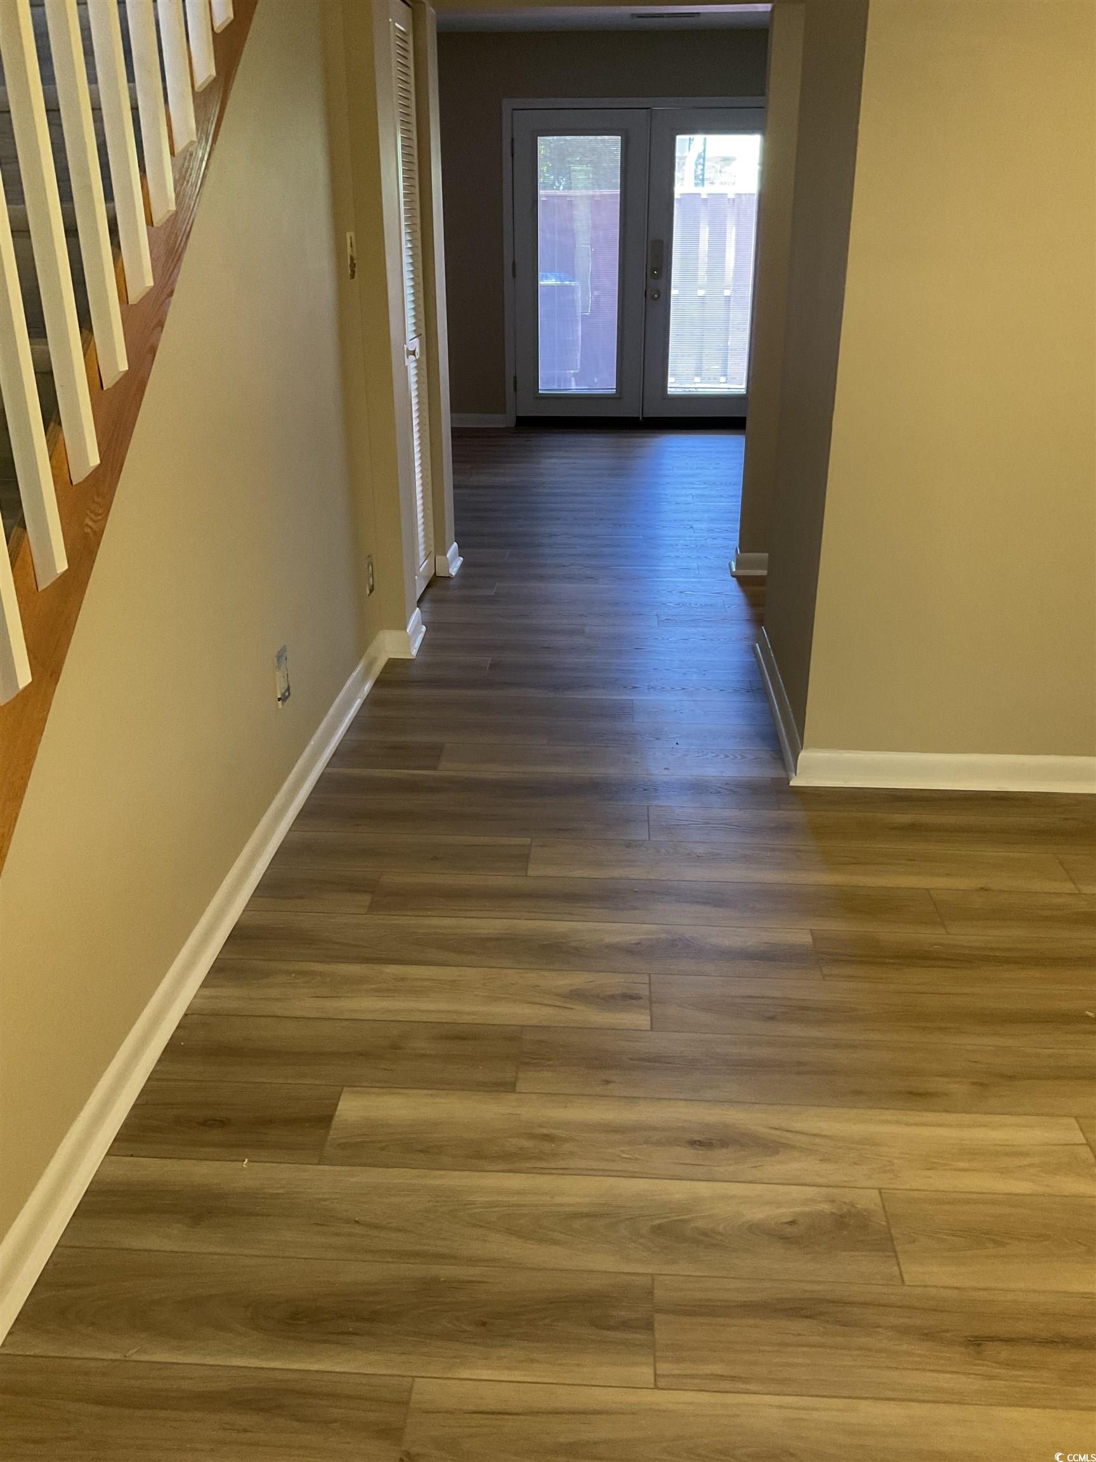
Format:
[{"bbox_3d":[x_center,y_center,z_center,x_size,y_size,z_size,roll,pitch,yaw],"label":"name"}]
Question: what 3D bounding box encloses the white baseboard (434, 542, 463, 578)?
[{"bbox_3d":[-0.426,-0.732,5.238,0.084,0.087,0.255,1,22,3],"label":"white baseboard"}]

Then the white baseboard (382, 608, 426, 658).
[{"bbox_3d":[-0.501,-0.345,4.296,0.110,0.090,0.300,1,22,3],"label":"white baseboard"}]

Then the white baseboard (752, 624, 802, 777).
[{"bbox_3d":[0.689,-0.112,3.720,0.032,0.090,1.133,1,22,3],"label":"white baseboard"}]

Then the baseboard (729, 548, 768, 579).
[{"bbox_3d":[0.860,-0.717,5.183,0.168,0.090,0.140,1,22,3],"label":"baseboard"}]

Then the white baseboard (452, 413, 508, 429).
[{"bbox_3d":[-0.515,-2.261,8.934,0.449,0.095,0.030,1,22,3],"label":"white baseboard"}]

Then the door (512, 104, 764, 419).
[{"bbox_3d":[0.678,-3.207,8.502,1.827,2.005,0.060,1,22,3],"label":"door"}]

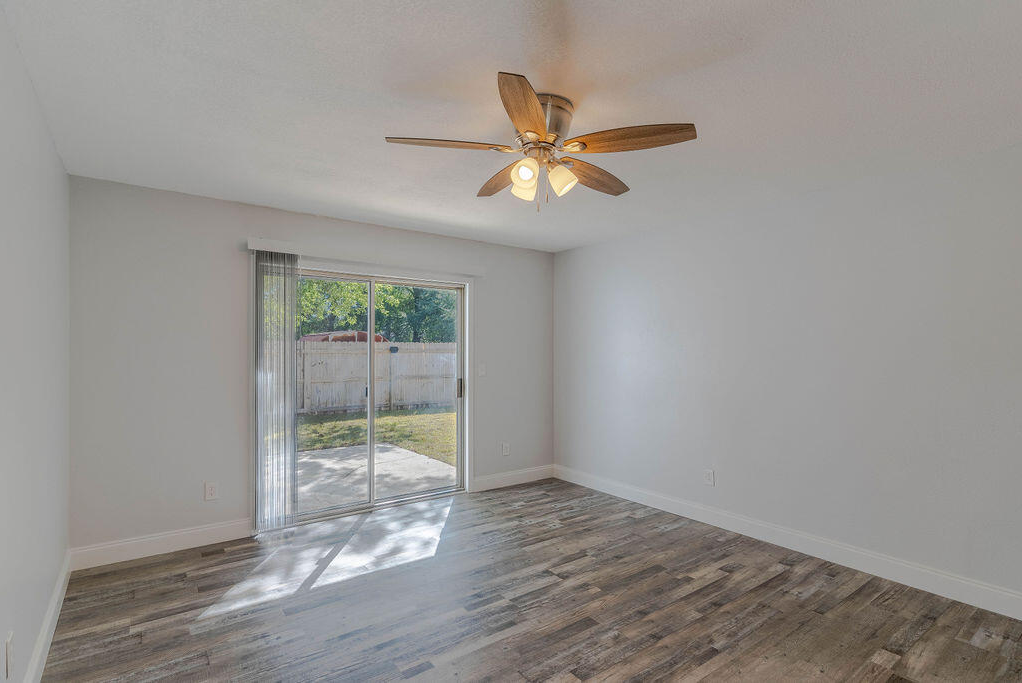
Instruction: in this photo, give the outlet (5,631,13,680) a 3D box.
[{"bbox_3d":[-1.642,1.029,1.583,0.008,0.120,0.075,1,-1,-37],"label":"outlet"}]

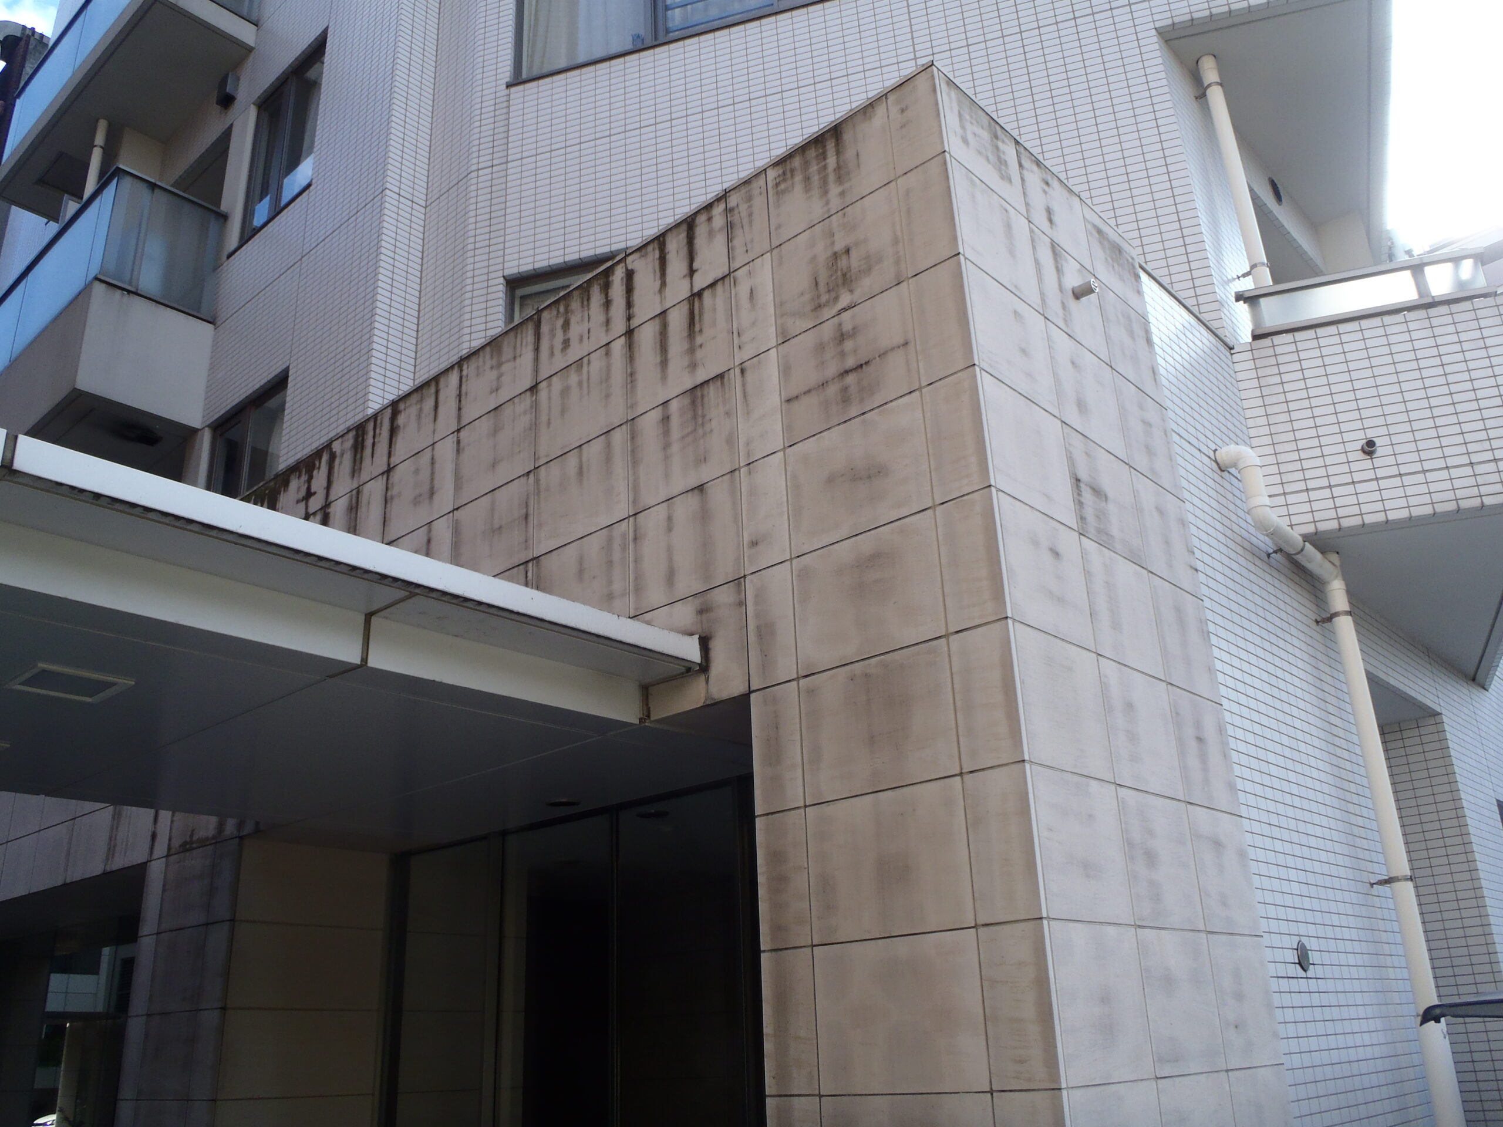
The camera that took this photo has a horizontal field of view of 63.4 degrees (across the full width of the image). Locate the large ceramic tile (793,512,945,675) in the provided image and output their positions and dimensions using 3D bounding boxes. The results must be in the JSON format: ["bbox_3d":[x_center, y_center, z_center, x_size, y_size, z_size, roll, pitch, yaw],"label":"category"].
[{"bbox_3d":[0.361,0.102,3.869,0.568,0.408,0.020,-20,-27,38],"label":"large ceramic tile"}]

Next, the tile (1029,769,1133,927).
[{"bbox_3d":[0.944,0.811,3.464,0.020,0.408,0.499,-20,-28,38],"label":"tile"}]

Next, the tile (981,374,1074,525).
[{"bbox_3d":[0.862,-0.338,3.812,0.030,0.398,0.488,-20,-27,38],"label":"tile"}]

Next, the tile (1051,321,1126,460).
[{"bbox_3d":[1.175,-0.595,4.306,0.030,0.398,0.488,-20,-27,38],"label":"tile"}]

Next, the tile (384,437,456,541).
[{"bbox_3d":[-1.556,-0.345,5.741,0.559,0.399,0.022,-20,-27,38],"label":"tile"}]

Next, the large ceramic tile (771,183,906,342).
[{"bbox_3d":[0.303,-1.028,4.202,0.555,0.398,0.030,-20,-27,38],"label":"large ceramic tile"}]

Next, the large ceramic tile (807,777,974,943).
[{"bbox_3d":[0.398,0.876,3.552,0.570,0.410,0.025,-20,-27,38],"label":"large ceramic tile"}]

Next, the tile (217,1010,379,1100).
[{"bbox_3d":[-2.278,2.472,6.139,0.030,0.407,0.839,-20,-27,38],"label":"tile"}]

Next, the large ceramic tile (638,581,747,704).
[{"bbox_3d":[-0.216,0.310,4.234,0.563,0.398,0.030,-20,-27,38],"label":"large ceramic tile"}]

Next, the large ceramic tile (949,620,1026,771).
[{"bbox_3d":[0.653,0.371,3.372,0.198,0.399,0.022,-20,-27,38],"label":"large ceramic tile"}]

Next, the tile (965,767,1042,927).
[{"bbox_3d":[0.687,0.765,3.314,0.197,0.408,0.025,-20,-27,38],"label":"tile"}]

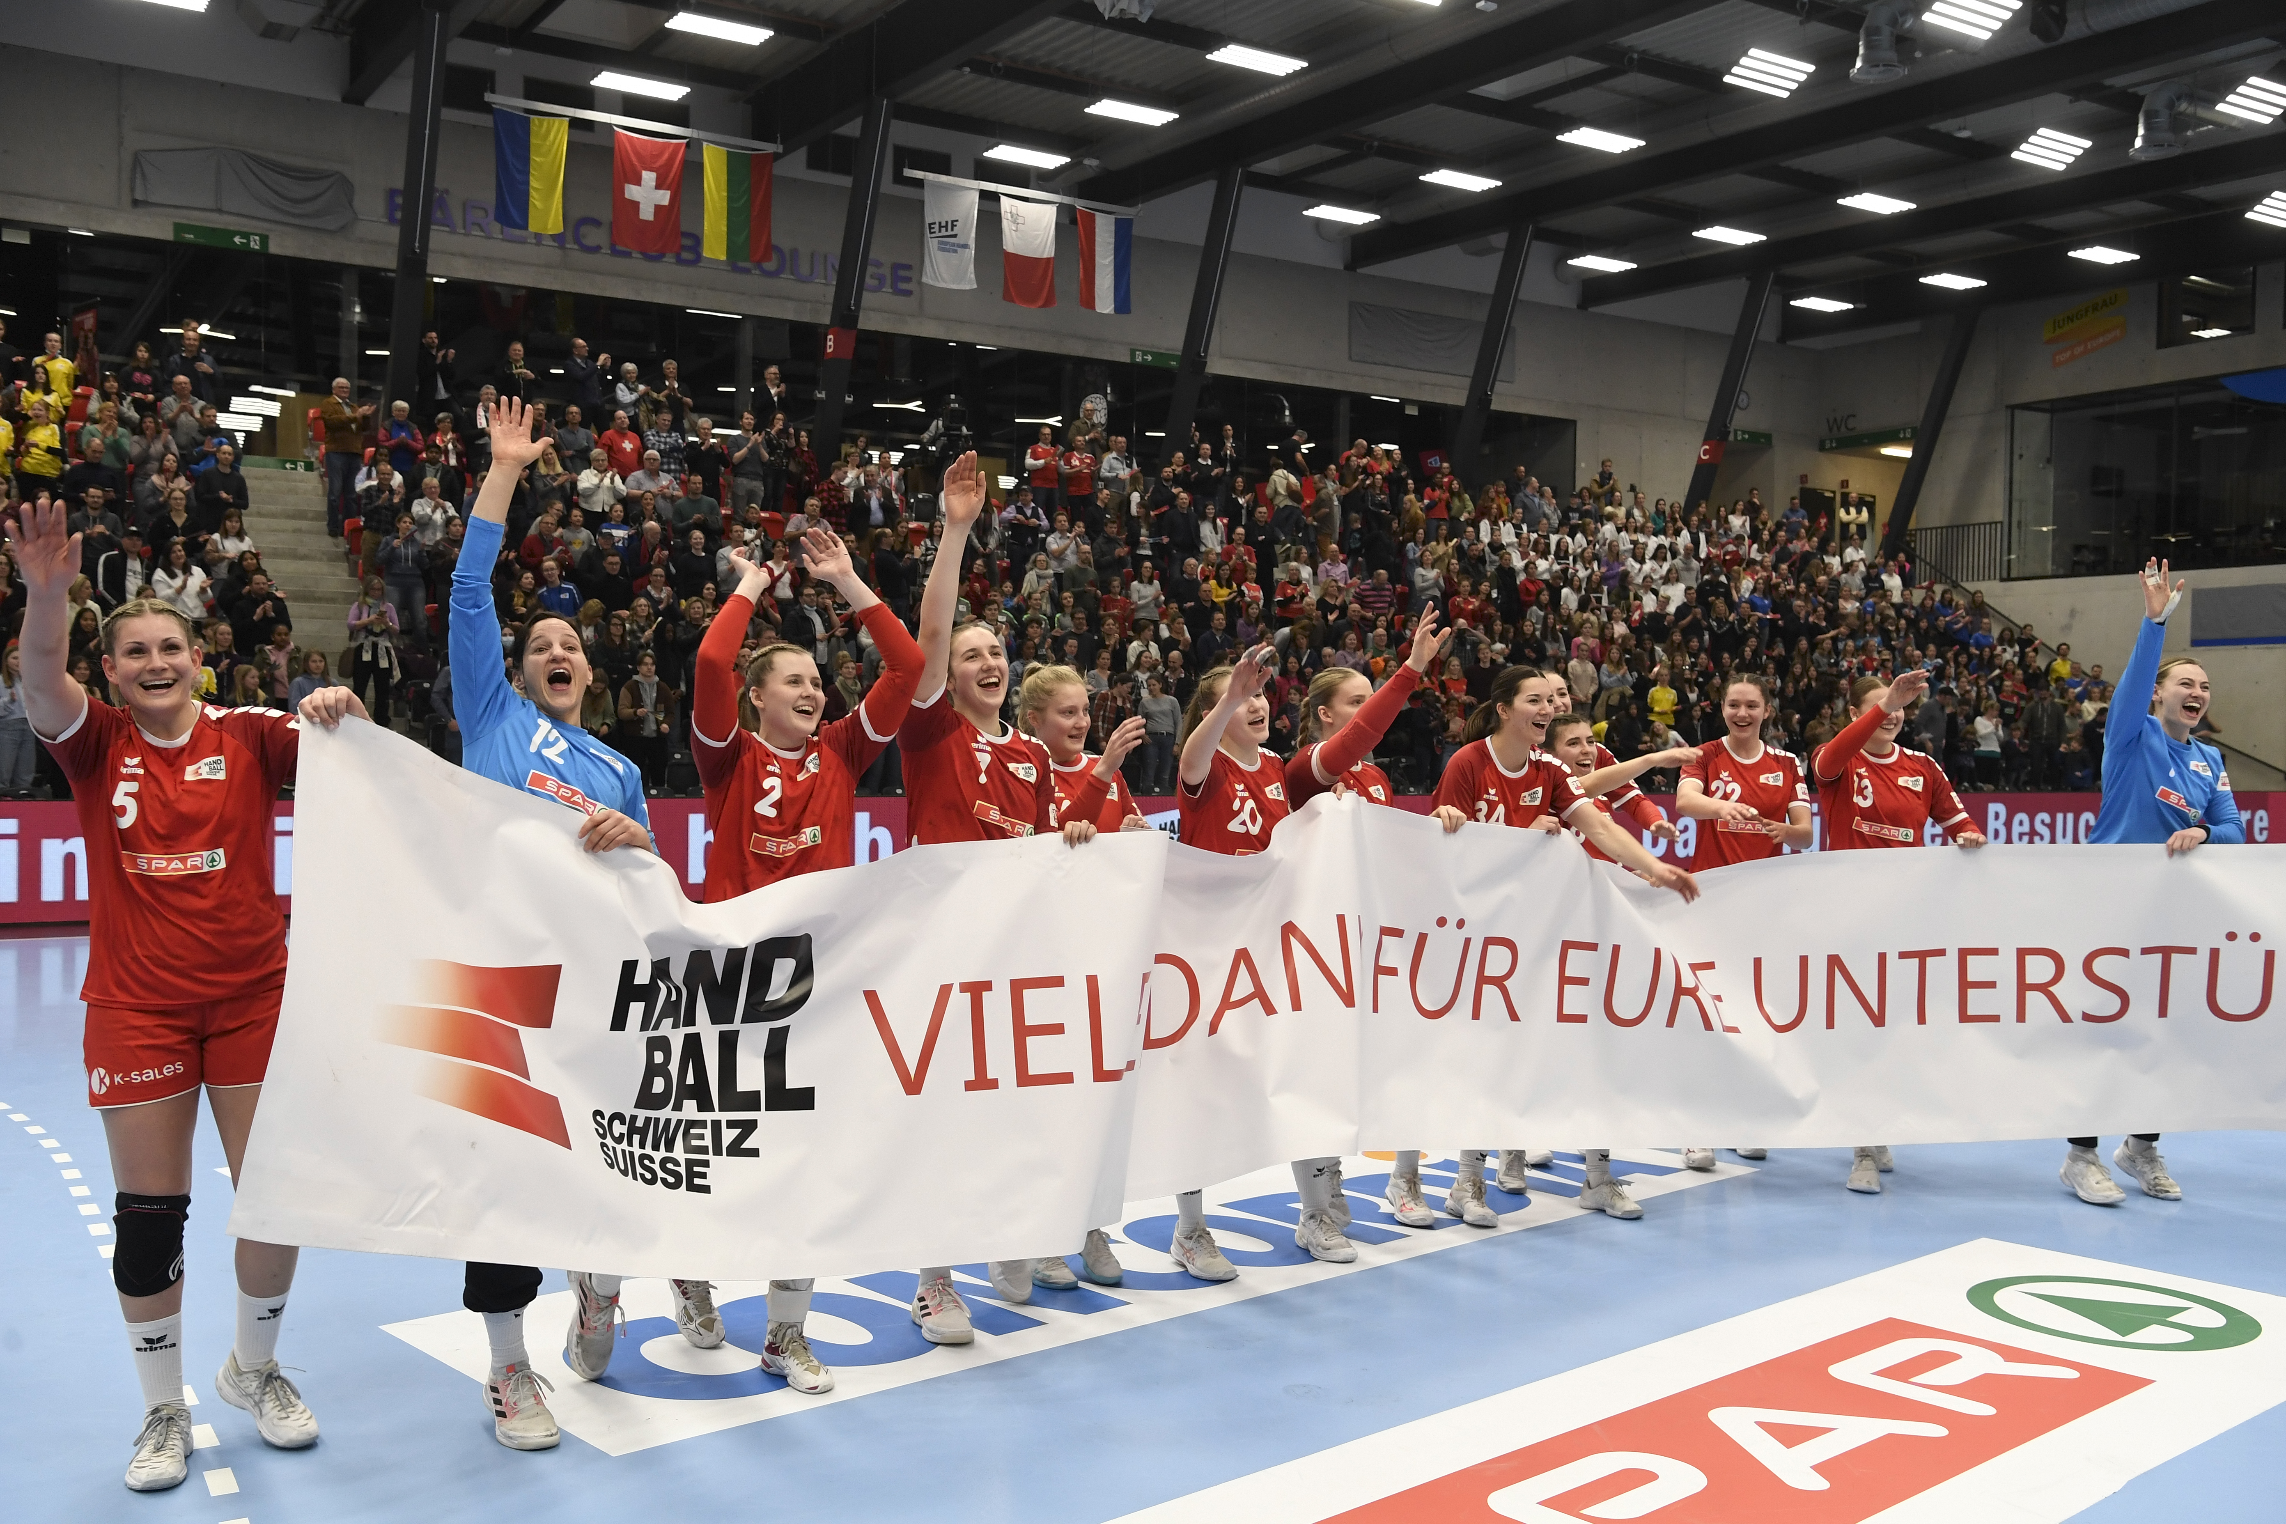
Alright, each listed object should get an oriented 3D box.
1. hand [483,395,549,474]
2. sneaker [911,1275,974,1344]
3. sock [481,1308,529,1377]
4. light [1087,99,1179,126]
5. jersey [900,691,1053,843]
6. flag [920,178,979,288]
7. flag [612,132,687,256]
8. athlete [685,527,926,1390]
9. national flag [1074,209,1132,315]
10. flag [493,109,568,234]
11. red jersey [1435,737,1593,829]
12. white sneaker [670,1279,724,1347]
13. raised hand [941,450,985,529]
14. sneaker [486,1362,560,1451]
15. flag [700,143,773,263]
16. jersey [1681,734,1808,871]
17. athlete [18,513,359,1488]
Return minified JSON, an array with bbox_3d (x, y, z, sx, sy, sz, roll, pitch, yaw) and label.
[{"bbox_3d":[-1.386,-0.724,4.780,0.145,0.175,0.060,1,2,-18],"label":"hand"},{"bbox_3d":[-0.508,1.380,5.460,0.100,0.125,0.270,0,1,-34],"label":"sneaker"},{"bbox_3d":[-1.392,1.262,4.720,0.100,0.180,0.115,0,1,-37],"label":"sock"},{"bbox_3d":[-0.146,-8.875,29.500,1.230,0.100,0.560,0,1,-34],"label":"light"},{"bbox_3d":[-0.425,0.150,5.470,0.460,0.680,0.280,0,2,-36],"label":"jersey"},{"bbox_3d":[-2.640,-7.160,29.277,0.950,1.470,0.100,0,2,-35],"label":"flag"},{"bbox_3d":[-6.128,-7.086,26.840,1.000,1.500,0.100,0,2,-35],"label":"flag"},{"bbox_3d":[-0.810,0.440,5.170,0.600,2.000,0.530,0,1,-27],"label":"athlete"},{"bbox_3d":[-0.578,-7.523,32.500,0.980,1.480,0.100,0,1,-34],"label":"national flag"},{"bbox_3d":[-7.360,-7.105,25.977,0.980,1.480,0.100,0,2,-35],"label":"flag"},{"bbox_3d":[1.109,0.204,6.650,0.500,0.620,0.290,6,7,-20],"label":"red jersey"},{"bbox_3d":[-1.115,1.325,5.390,0.105,0.120,0.280,0,32,-32],"label":"white sneaker"},{"bbox_3d":[-0.457,-0.688,5.470,0.105,0.190,0.070,10,3,-17],"label":"raised hand"},{"bbox_3d":[-1.337,1.383,4.660,0.110,0.125,0.285,0,2,-24],"label":"sneaker"},{"bbox_3d":[-5.167,-7.127,27.514,1.000,1.470,0.100,0,2,-35],"label":"flag"},{"bbox_3d":[2.185,0.233,7.850,0.480,0.650,0.280,1,1,3],"label":"jersey"},{"bbox_3d":[-1.985,0.447,4.480,0.750,1.960,0.500,1,2,-20],"label":"athlete"}]

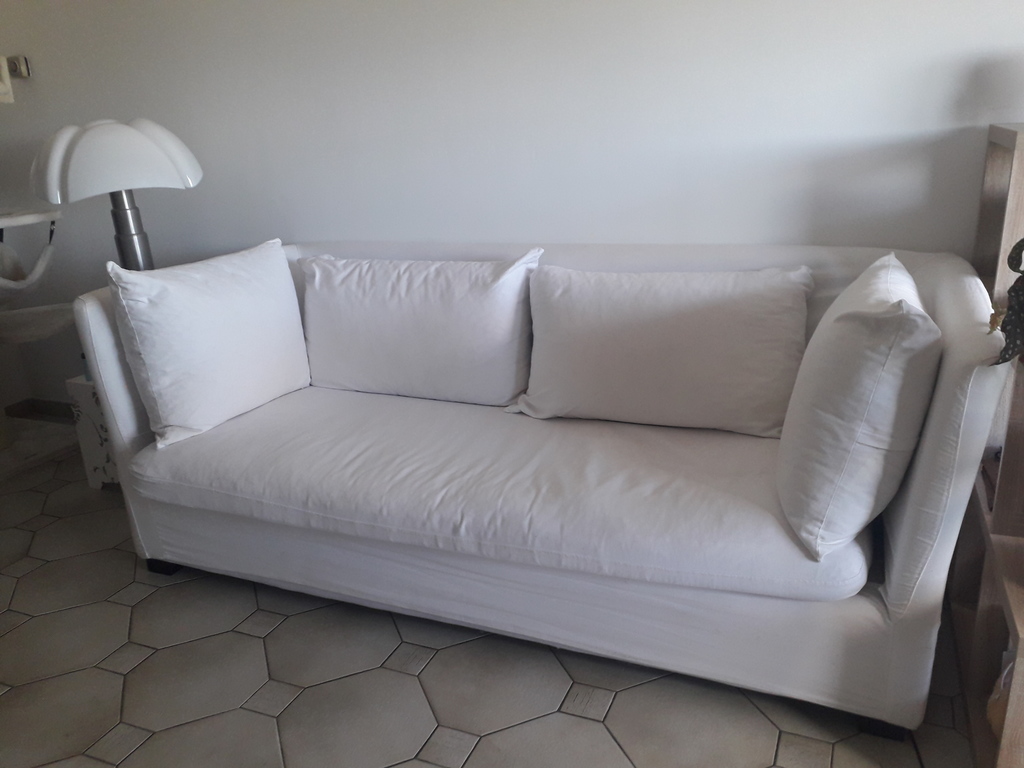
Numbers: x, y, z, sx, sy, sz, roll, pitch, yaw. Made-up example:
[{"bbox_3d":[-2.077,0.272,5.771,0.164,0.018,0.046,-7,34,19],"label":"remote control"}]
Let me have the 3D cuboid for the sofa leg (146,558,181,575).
[{"bbox_3d":[-1.036,0.530,2.424,0.085,0.051,0.085,5,20,23],"label":"sofa leg"}]

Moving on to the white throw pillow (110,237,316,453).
[{"bbox_3d":[-0.899,-0.150,2.488,0.161,0.515,0.644,-6,10,34],"label":"white throw pillow"}]

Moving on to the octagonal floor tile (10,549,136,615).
[{"bbox_3d":[-1.299,0.590,2.385,0.317,0.010,0.317,-10,19,-20],"label":"octagonal floor tile"}]

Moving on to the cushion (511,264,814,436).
[{"bbox_3d":[0.400,-0.106,2.240,0.760,0.444,0.161,5,2,23],"label":"cushion"}]

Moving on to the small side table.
[{"bbox_3d":[-1.315,0.141,3.054,0.438,0.425,0.438,5,20,23],"label":"small side table"}]

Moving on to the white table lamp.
[{"bbox_3d":[-1.189,-0.387,2.502,0.530,0.820,0.530,-16,22,-34],"label":"white table lamp"}]

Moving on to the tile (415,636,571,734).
[{"bbox_3d":[-0.042,0.693,1.861,0.317,0.010,0.317,-10,19,-20],"label":"tile"}]

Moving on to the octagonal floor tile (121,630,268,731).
[{"bbox_3d":[-0.759,0.711,1.925,0.317,0.010,0.317,-10,19,-20],"label":"octagonal floor tile"}]

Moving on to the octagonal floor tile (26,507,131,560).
[{"bbox_3d":[-1.421,0.503,2.670,0.317,0.010,0.317,-10,19,-20],"label":"octagonal floor tile"}]

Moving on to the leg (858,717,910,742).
[{"bbox_3d":[0.769,0.682,1.659,0.085,0.051,0.085,5,20,23],"label":"leg"}]

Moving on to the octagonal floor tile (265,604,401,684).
[{"bbox_3d":[-0.461,0.658,2.036,0.317,0.010,0.317,-10,19,-20],"label":"octagonal floor tile"}]

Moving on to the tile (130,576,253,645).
[{"bbox_3d":[-0.880,0.624,2.210,0.317,0.010,0.317,-10,19,-20],"label":"tile"}]

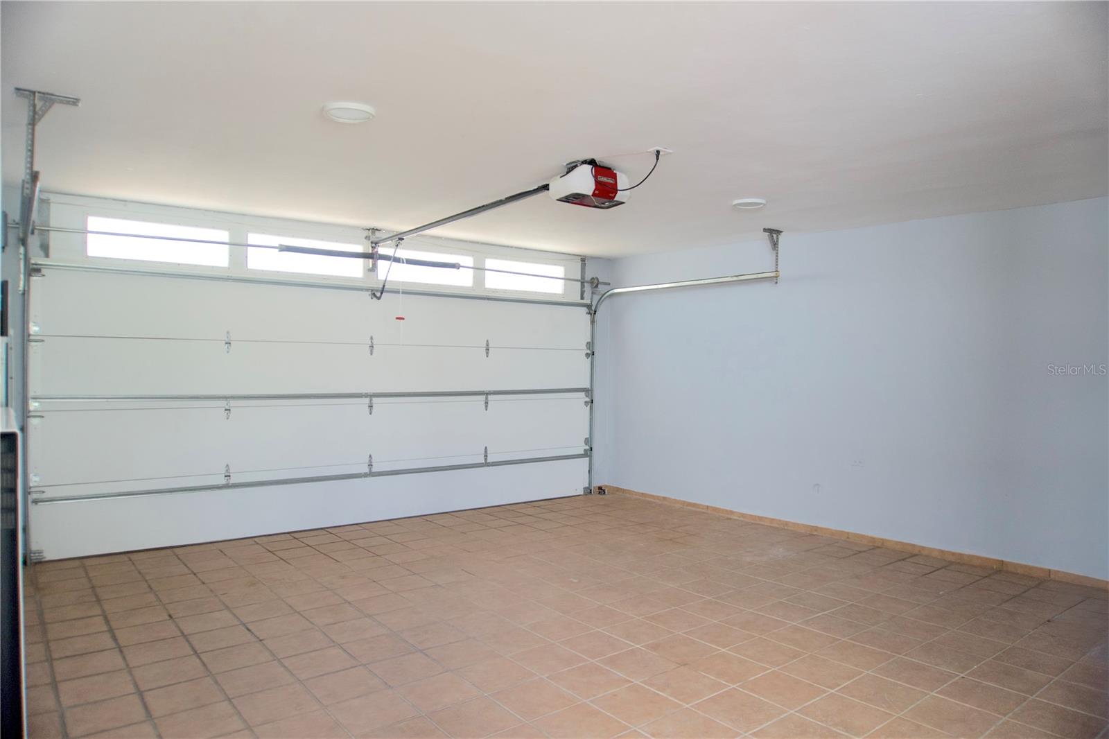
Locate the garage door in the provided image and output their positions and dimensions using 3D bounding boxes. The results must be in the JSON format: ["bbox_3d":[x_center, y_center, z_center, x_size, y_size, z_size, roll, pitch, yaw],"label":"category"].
[{"bbox_3d":[-1.620,0.195,6.528,4.950,2.300,0.110,0,0,-37],"label":"garage door"}]

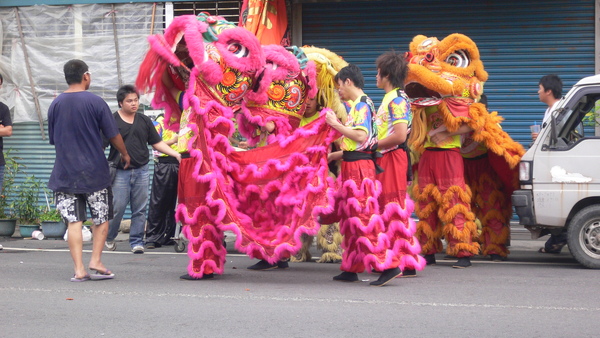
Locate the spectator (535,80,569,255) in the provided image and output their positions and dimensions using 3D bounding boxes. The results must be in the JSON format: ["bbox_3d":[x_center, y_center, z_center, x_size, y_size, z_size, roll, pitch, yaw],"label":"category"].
[{"bbox_3d":[2.444,-0.046,14.150,0.420,1.725,0.500,0,1,5],"label":"spectator"}]

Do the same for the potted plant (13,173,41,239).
[{"bbox_3d":[-3.064,0.422,16.400,0.330,0.698,0.320,0,1,0],"label":"potted plant"}]

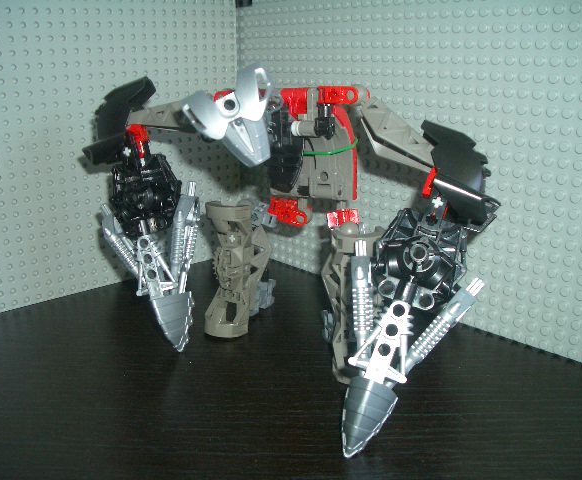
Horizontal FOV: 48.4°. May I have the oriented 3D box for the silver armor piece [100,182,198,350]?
[{"bbox_3d":[-0.066,0.015,0.331,0.048,0.081,0.023,-10,13,11],"label":"silver armor piece"}]

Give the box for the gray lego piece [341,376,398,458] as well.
[{"bbox_3d":[0.030,0.068,0.250,0.019,0.031,0.015,20,14,4],"label":"gray lego piece"}]

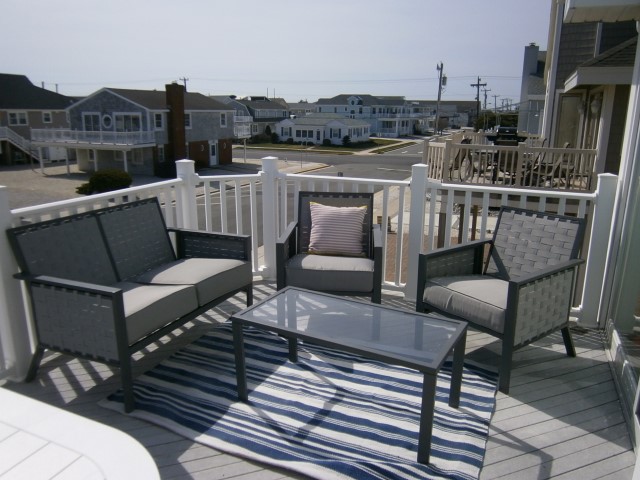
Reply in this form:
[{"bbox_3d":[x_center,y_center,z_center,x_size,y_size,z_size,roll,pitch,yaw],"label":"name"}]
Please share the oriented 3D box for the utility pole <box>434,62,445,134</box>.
[{"bbox_3d":[21.242,-24.997,85.459,0.360,12.215,0.360,3,15,-1],"label":"utility pole"}]

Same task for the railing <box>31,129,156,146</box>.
[{"bbox_3d":[-18.744,-8.496,39.328,10.800,1.080,2.700,6,16,23],"label":"railing"}]

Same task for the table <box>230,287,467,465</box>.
[{"bbox_3d":[0.135,0.591,2.322,0.990,0.435,0.484,8,17,29],"label":"table"}]

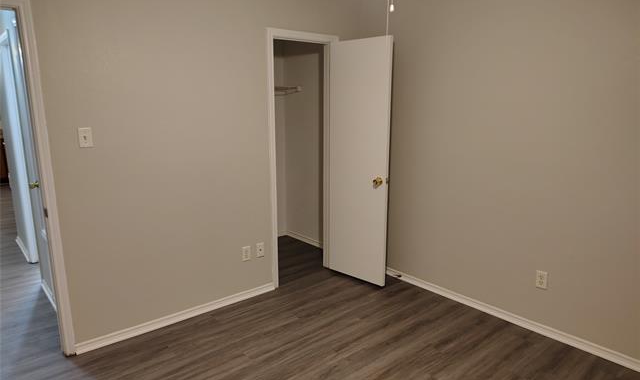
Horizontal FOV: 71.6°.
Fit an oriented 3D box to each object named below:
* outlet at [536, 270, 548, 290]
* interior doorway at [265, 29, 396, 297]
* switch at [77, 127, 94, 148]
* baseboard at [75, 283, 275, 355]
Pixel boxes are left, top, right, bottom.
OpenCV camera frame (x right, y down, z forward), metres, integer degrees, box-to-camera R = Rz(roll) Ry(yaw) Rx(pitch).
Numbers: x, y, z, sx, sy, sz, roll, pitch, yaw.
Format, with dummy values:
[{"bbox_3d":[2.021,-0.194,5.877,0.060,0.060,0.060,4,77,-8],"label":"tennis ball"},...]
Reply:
[{"bbox_3d":[1.491,0.607,2.984,0.009,0.115,0.070,-10,15,-40],"label":"outlet"},{"bbox_3d":[0.045,-0.196,3.580,0.748,2.090,0.720,-10,15,-40],"label":"interior doorway"},{"bbox_3d":[-1.389,-0.312,2.633,0.071,0.115,0.013,-10,15,-40],"label":"switch"},{"bbox_3d":[-0.962,0.905,3.257,1.510,0.064,0.014,-10,15,-40],"label":"baseboard"}]

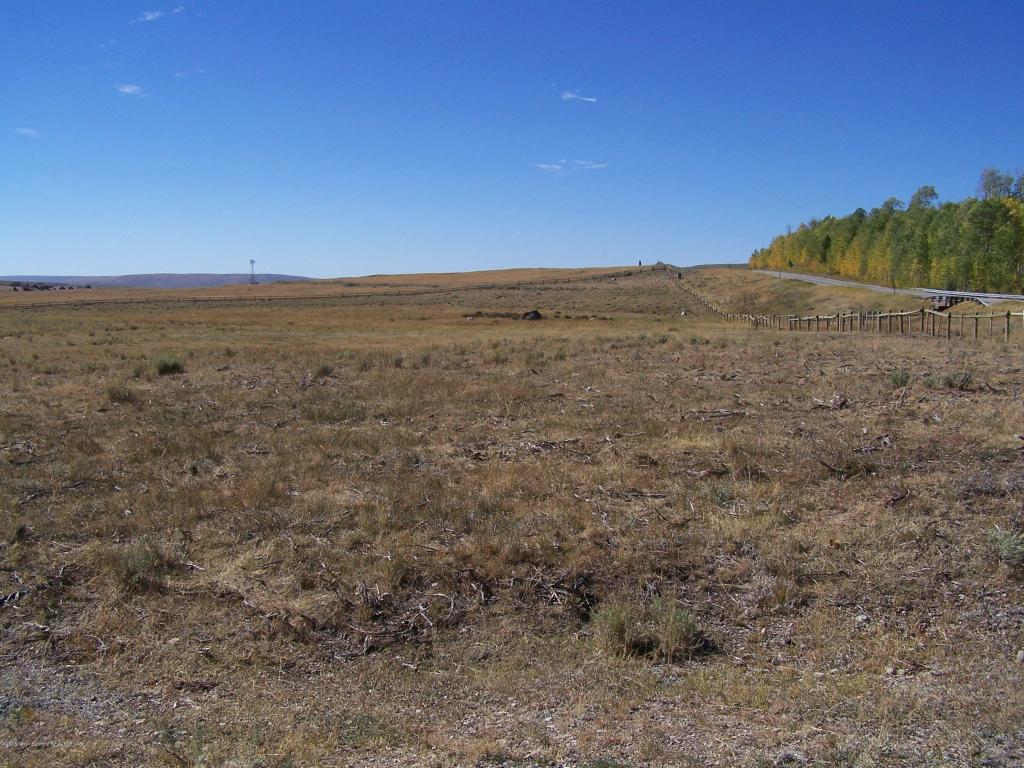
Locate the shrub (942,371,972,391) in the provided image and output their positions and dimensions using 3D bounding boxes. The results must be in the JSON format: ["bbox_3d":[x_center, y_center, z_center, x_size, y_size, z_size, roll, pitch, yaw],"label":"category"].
[{"bbox_3d":[7.530,-0.055,19.000,0.507,0.316,0.456,0,5,0],"label":"shrub"}]

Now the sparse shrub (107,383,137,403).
[{"bbox_3d":[-5.902,0.132,17.000,0.446,0.283,0.402,0,5,0],"label":"sparse shrub"}]

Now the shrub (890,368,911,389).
[{"bbox_3d":[6.705,-0.091,19.400,0.345,0.323,0.345,0,5,0],"label":"shrub"}]

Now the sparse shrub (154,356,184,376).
[{"bbox_3d":[-6.947,-0.360,22.800,0.608,0.380,0.548,0,5,0],"label":"sparse shrub"}]

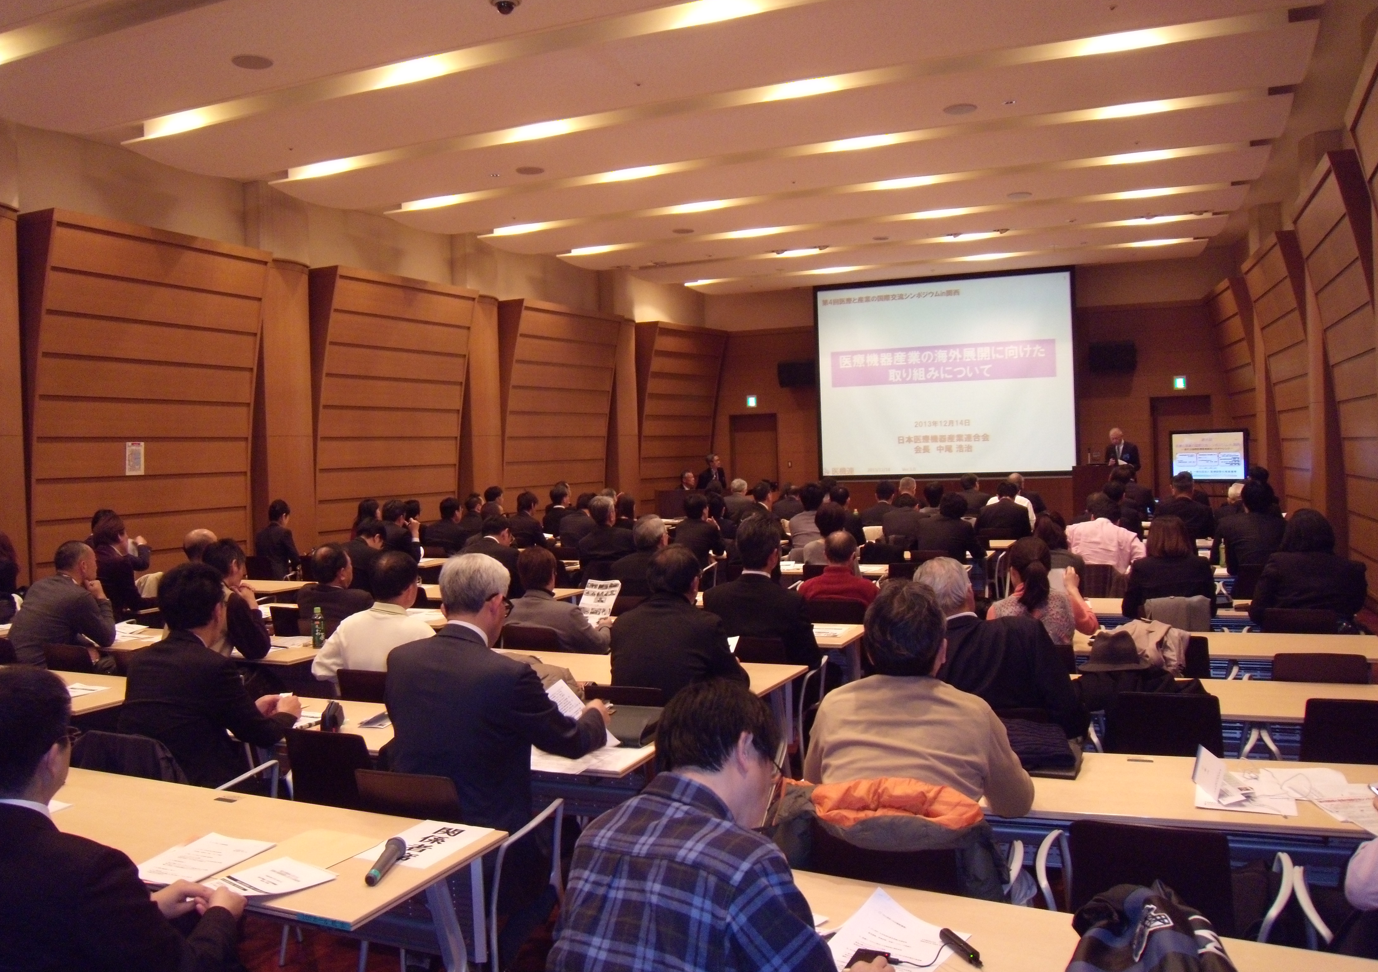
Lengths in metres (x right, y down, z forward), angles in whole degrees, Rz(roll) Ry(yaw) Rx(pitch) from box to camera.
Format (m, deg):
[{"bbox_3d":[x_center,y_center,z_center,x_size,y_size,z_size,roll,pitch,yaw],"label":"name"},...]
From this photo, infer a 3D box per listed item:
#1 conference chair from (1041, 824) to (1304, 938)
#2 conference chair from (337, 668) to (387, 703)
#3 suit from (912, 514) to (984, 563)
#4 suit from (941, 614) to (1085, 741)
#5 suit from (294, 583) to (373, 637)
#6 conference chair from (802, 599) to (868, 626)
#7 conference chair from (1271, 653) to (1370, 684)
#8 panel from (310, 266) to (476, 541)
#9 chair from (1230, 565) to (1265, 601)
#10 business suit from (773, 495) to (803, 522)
[{"bbox_3d":[1.158,1.161,2.728,0.560,0.810,0.560,-1,2,23],"label":"conference chair"},{"bbox_3d":[-1.120,1.126,4.701,0.560,0.840,0.560,0,2,23],"label":"conference chair"},{"bbox_3d":[2.188,0.570,9.380,0.550,0.670,0.400,-1,2,20],"label":"suit"},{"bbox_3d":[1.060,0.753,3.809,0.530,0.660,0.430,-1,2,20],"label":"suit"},{"bbox_3d":[-1.913,0.840,6.157,0.460,0.630,0.410,-1,2,24],"label":"suit"},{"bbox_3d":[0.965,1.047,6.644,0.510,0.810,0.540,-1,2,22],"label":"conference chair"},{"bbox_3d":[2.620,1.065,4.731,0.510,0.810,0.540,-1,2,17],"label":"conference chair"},{"bbox_3d":[-3.658,-0.744,14.190,0.542,3.689,2.582,0,2,27],"label":"panel"},{"bbox_3d":[3.737,0.942,7.458,0.560,0.840,0.560,-1,2,14],"label":"chair"},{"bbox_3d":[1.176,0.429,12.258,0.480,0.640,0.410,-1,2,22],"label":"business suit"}]

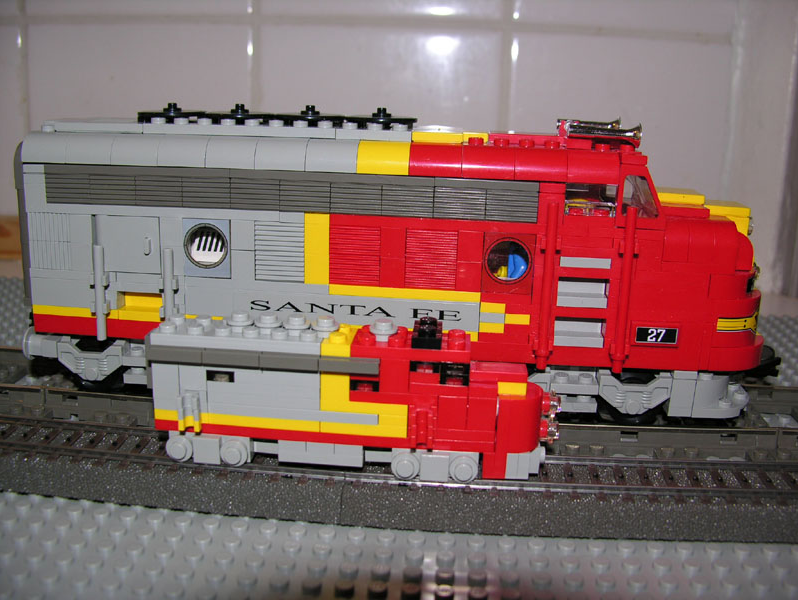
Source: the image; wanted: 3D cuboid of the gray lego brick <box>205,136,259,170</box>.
[{"bbox_3d":[-0.051,-0.047,0.257,0.016,0.010,0.016,3,14,5],"label":"gray lego brick"}]

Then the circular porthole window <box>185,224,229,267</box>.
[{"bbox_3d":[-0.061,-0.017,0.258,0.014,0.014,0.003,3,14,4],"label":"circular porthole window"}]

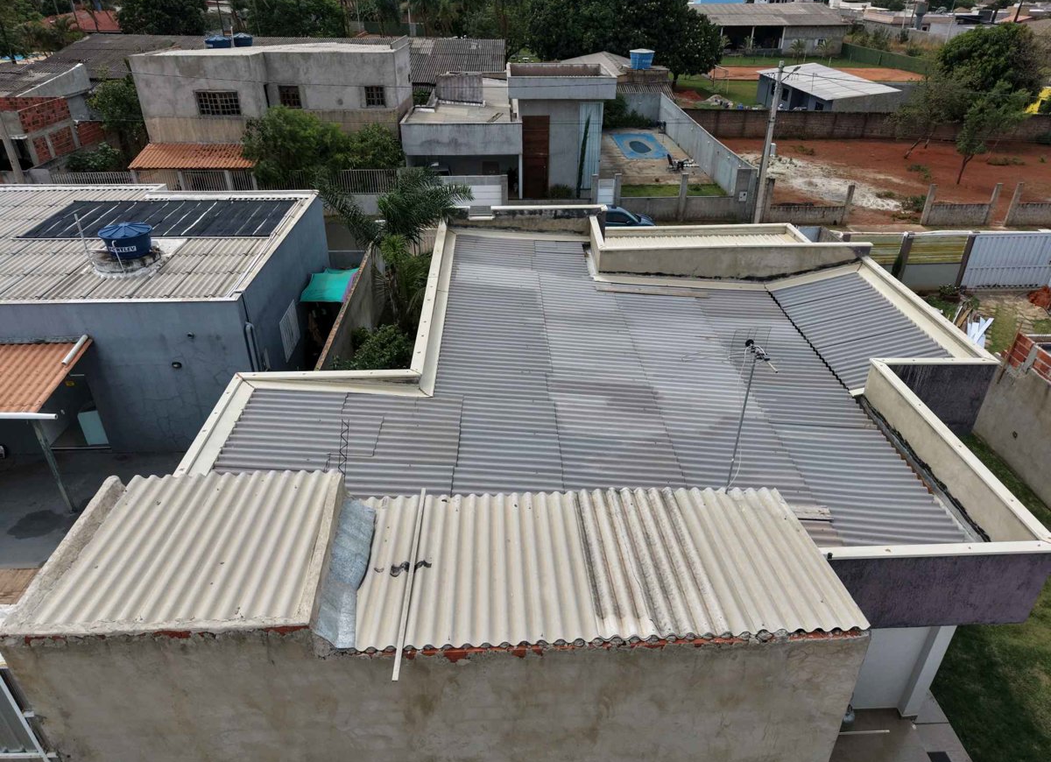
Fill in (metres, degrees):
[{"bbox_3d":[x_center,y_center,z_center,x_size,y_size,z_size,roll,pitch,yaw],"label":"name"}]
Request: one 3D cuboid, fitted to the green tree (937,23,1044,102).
[{"bbox_3d":[37.336,-25.480,58.735,7.200,6.100,7.200,-1,30,-2],"label":"green tree"}]

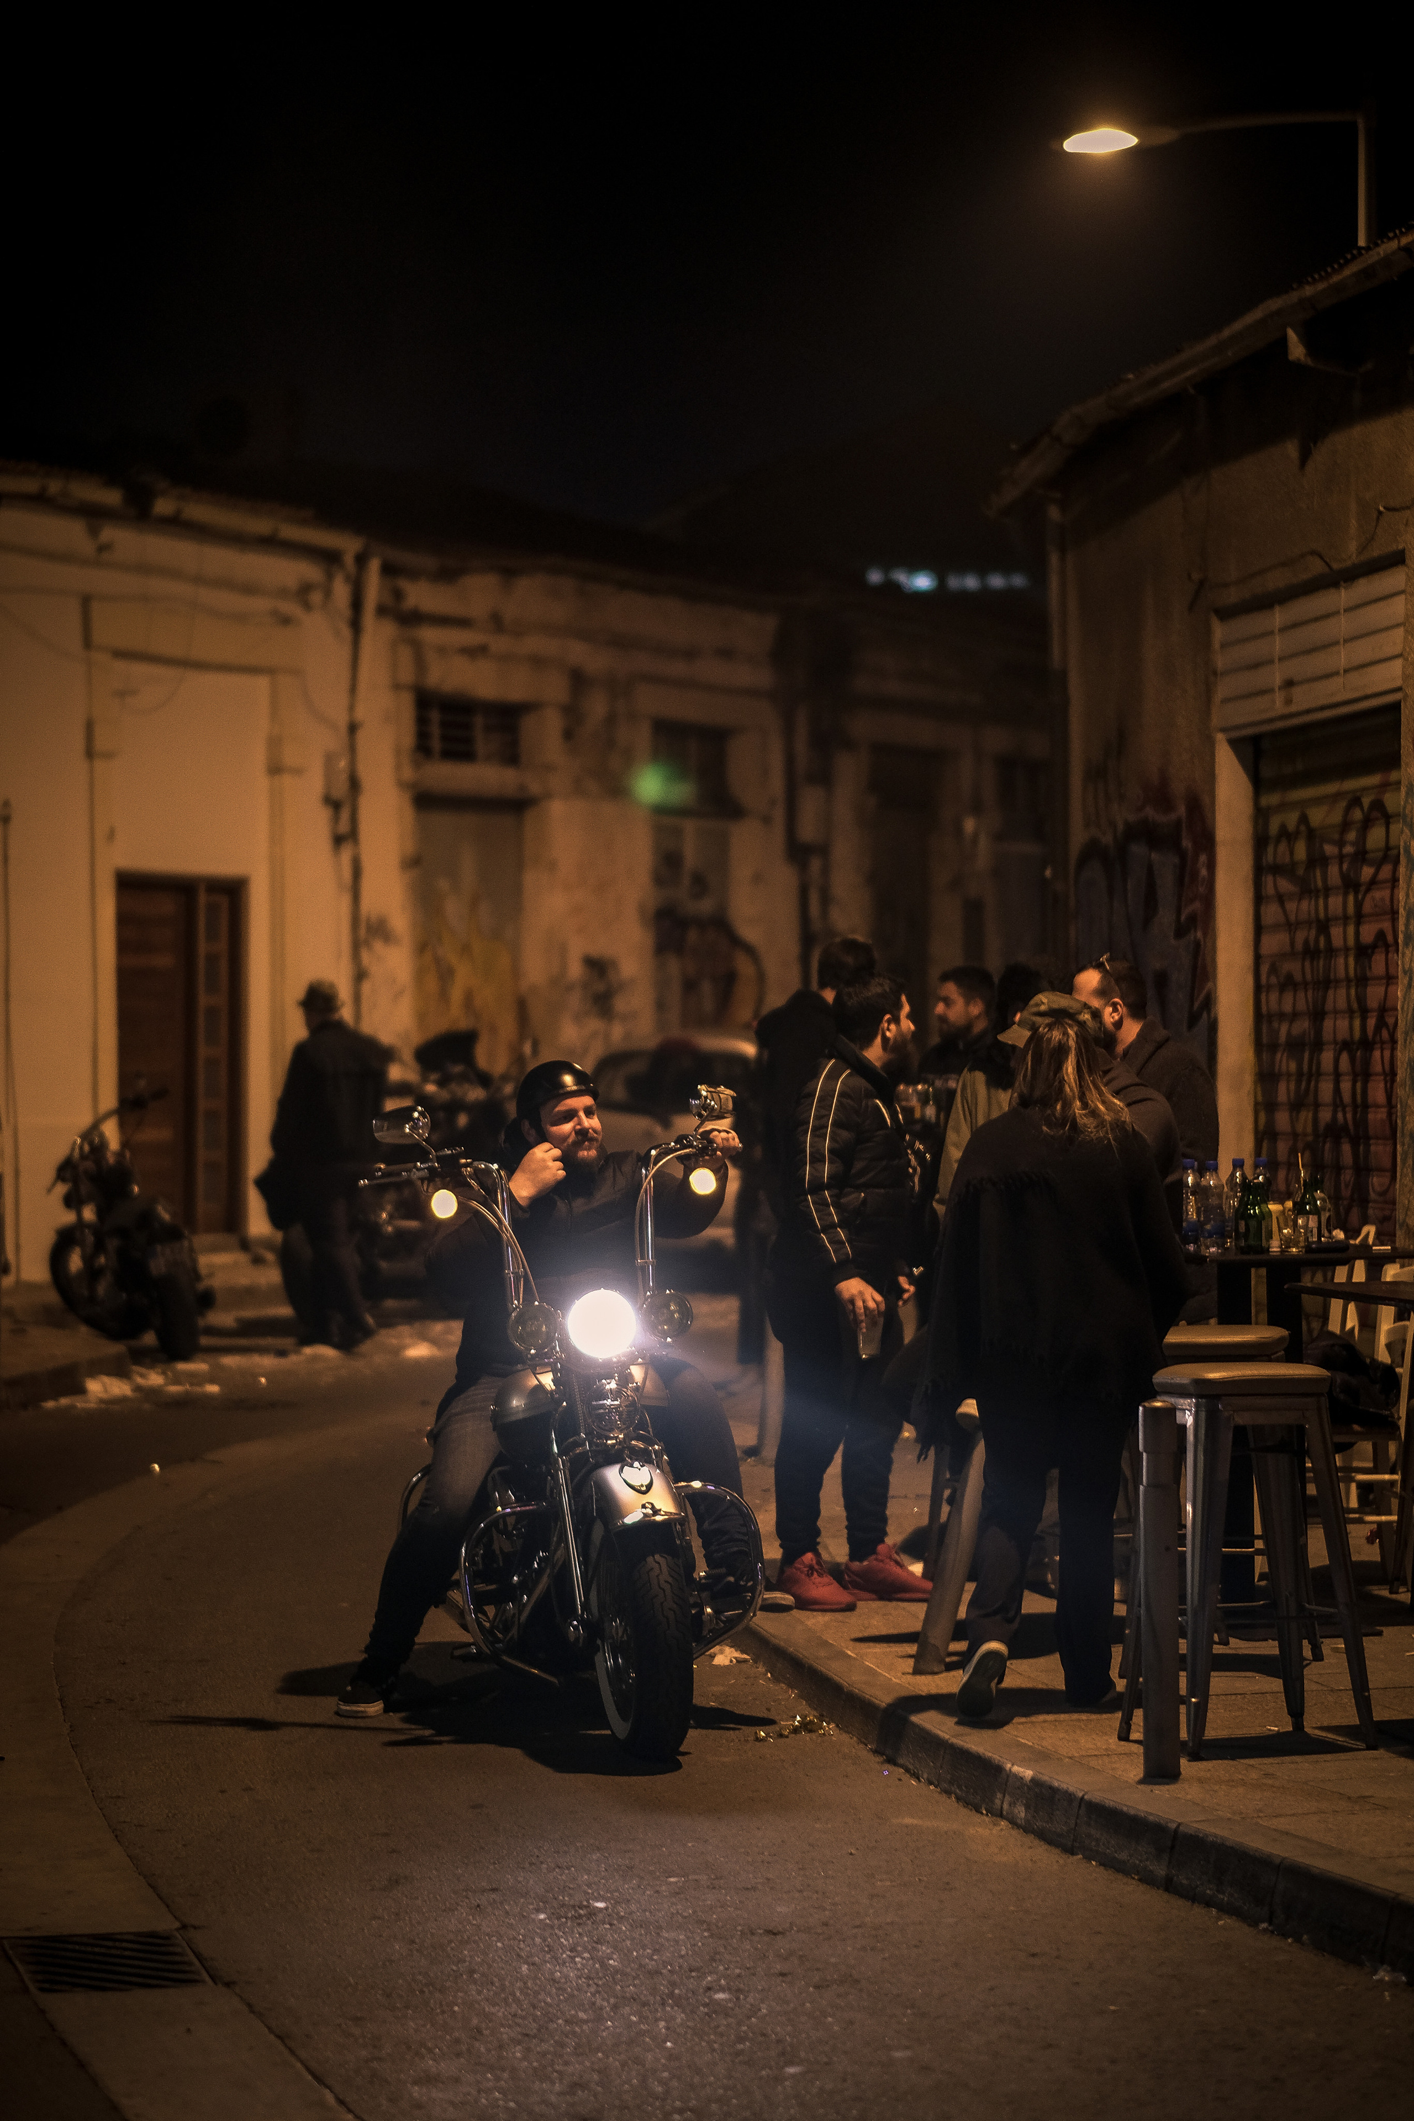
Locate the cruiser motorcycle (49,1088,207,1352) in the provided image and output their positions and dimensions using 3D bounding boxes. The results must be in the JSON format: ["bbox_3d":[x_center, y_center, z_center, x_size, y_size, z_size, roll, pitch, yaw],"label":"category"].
[{"bbox_3d":[-3.010,0.840,25.800,0.820,1.320,2.250,0,0,-15],"label":"cruiser motorcycle"}]

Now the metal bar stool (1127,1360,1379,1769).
[{"bbox_3d":[1.143,1.058,10.500,0.420,0.790,0.420,0,0,-22],"label":"metal bar stool"}]

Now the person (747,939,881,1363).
[{"bbox_3d":[0.360,0.560,14.500,0.520,1.820,0.360,-1,0,45],"label":"person"}]

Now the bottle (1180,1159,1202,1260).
[{"bbox_3d":[1.213,0.368,12.400,0.065,0.238,0.065,0,0,0],"label":"bottle"}]

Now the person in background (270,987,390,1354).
[{"bbox_3d":[-1.930,0.523,25.100,0.580,1.860,0.450,0,0,-30],"label":"person in background"}]

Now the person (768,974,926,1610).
[{"bbox_3d":[0.385,0.615,13.450,0.360,1.710,0.500,0,0,28],"label":"person"}]

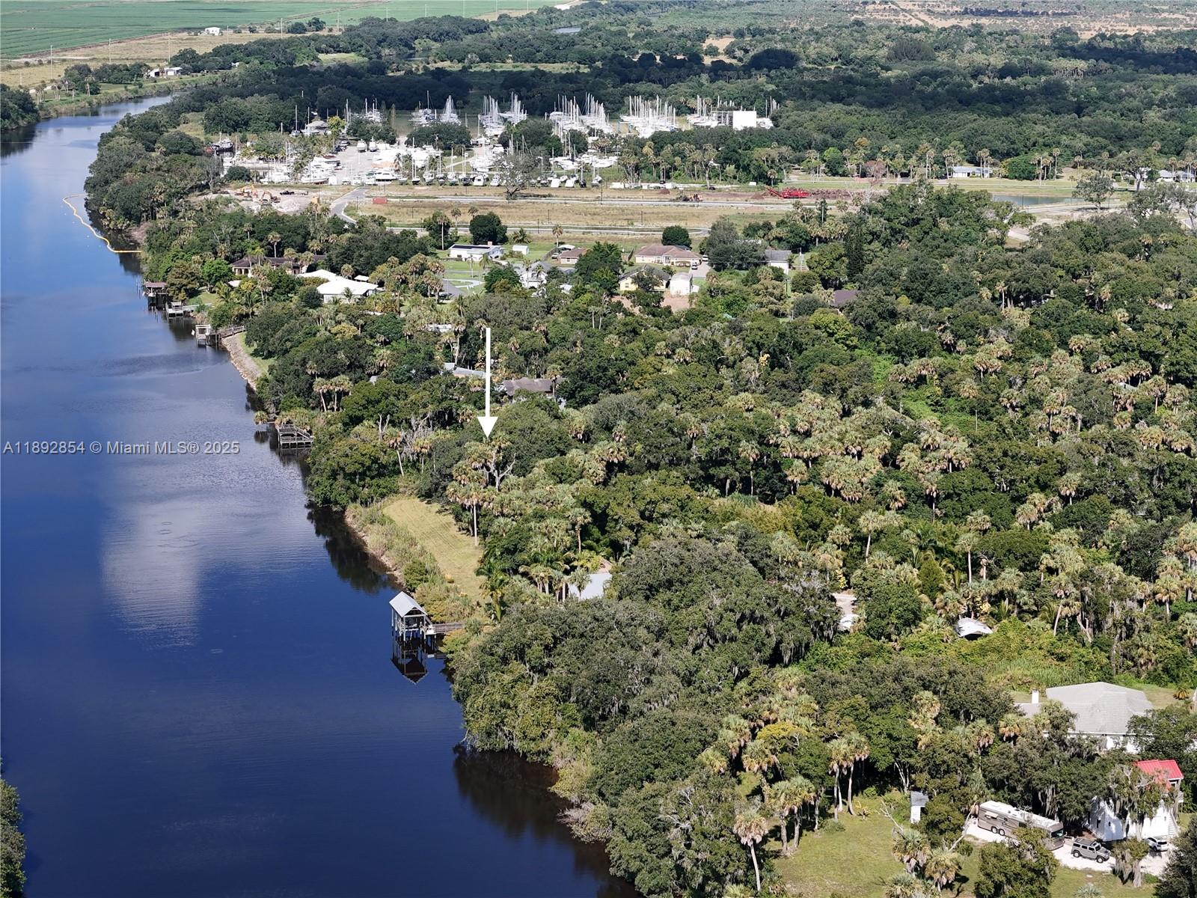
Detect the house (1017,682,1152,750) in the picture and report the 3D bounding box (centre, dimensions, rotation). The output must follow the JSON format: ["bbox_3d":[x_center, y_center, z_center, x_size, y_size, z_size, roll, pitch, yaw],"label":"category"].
[{"bbox_3d":[71.885,38.878,359.504,20.500,6.900,18.500,1,13,6],"label":"house"}]

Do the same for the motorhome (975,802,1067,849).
[{"bbox_3d":[55.802,49.851,319.691,2.580,3.500,11.787,-13,18,-43],"label":"motorhome"}]

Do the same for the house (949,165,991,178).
[{"bbox_3d":[162.135,-121.075,1054.901,18.500,4.500,11.000,2,13,7],"label":"house"}]

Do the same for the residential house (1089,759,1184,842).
[{"bbox_3d":[71.267,46.479,324.051,10.600,8.100,10.000,-2,13,-10],"label":"residential house"}]

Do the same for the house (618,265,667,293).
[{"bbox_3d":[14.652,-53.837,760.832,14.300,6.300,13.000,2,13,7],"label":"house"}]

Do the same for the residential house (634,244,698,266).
[{"bbox_3d":[22.864,-65.449,812.921,22.000,5.400,16.000,0,13,1],"label":"residential house"}]

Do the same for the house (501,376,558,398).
[{"bbox_3d":[-16.760,-14.914,596.005,14.500,4.900,13.000,0,13,0],"label":"house"}]

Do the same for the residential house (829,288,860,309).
[{"bbox_3d":[73.517,-43.093,716.916,13.500,5.200,12.500,2,13,10],"label":"residential house"}]

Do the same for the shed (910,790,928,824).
[{"bbox_3d":[43.193,48.456,326.593,2.300,3.100,3.300,0,13,0],"label":"shed"}]

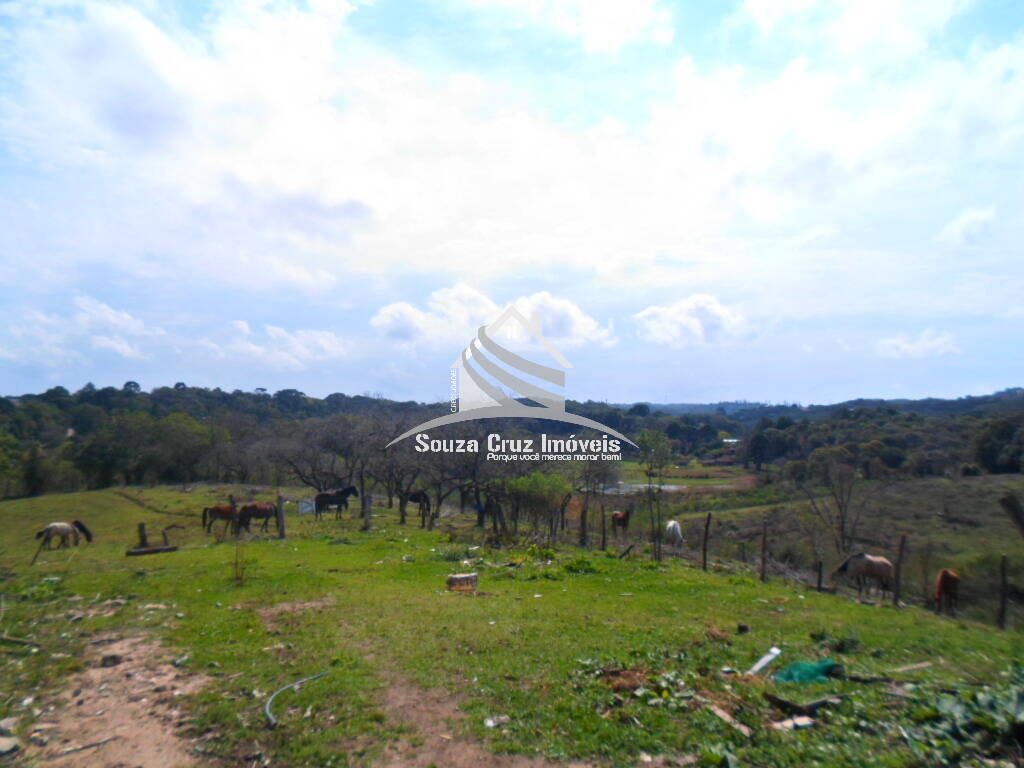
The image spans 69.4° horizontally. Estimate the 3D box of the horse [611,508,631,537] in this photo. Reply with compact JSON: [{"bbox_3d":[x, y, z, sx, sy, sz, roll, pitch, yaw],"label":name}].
[{"bbox_3d":[5.601,7.143,38.000,0.520,1.400,1.900,1,-2,-23],"label":"horse"}]

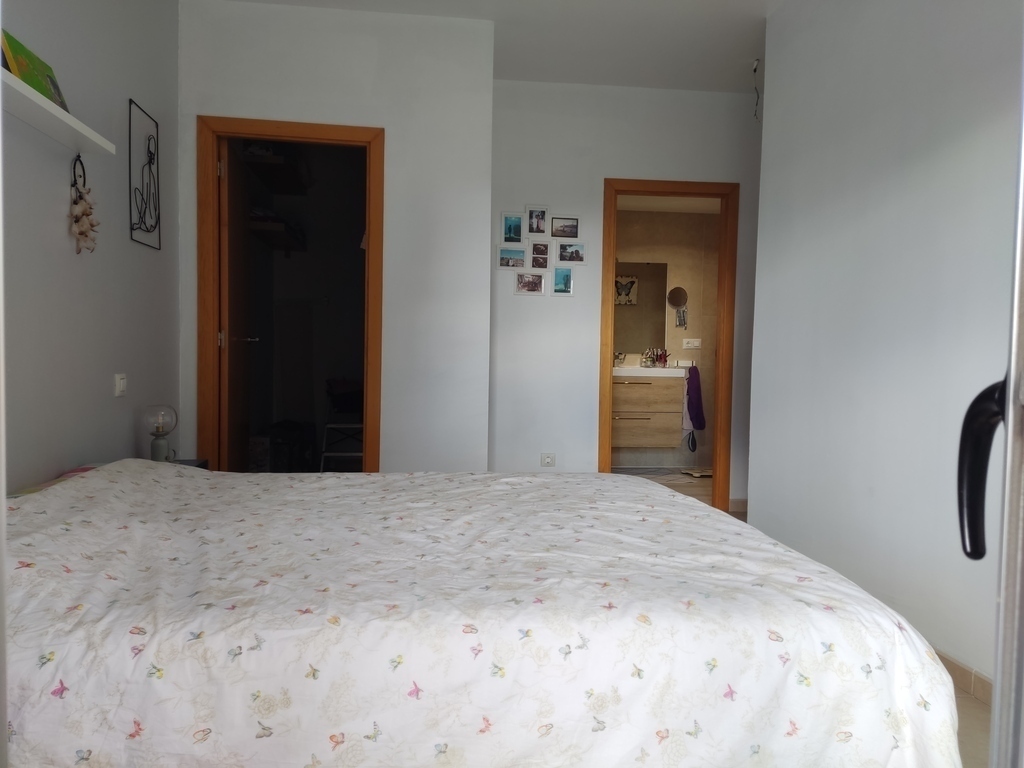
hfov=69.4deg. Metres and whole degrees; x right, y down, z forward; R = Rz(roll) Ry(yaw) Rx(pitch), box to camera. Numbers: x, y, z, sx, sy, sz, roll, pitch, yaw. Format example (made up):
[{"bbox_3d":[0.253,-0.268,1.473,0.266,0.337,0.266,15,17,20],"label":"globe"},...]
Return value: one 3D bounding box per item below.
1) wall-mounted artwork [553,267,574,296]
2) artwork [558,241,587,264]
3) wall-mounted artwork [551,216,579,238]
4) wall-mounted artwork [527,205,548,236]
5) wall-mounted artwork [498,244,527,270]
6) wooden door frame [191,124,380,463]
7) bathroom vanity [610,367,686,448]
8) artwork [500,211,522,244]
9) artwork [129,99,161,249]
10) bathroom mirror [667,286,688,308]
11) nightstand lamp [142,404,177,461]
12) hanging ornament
[{"bbox_3d":[0.309,-0.621,4.480,0.142,0.181,0.020,1,3,-8],"label":"wall-mounted artwork"},{"bbox_3d":[0.367,-0.792,4.464,0.178,0.146,0.022,1,3,-8],"label":"artwork"},{"bbox_3d":[0.317,-0.942,4.450,0.177,0.137,0.022,1,3,-8],"label":"wall-mounted artwork"},{"bbox_3d":[0.153,-0.976,4.425,0.137,0.191,0.022,1,3,-8],"label":"wall-mounted artwork"},{"bbox_3d":[-0.002,-0.761,4.430,0.179,0.144,0.020,1,3,-8],"label":"wall-mounted artwork"},{"bbox_3d":[-1.056,-0.208,3.576,0.850,2.058,0.118,1,3,-8],"label":"wooden door frame"},{"bbox_3d":[0.927,0.217,6.163,0.882,0.575,0.441,1,3,-8],"label":"bathroom vanity"},{"bbox_3d":[-0.001,-0.928,4.422,0.134,0.193,0.020,1,3,-8],"label":"artwork"},{"bbox_3d":[-1.480,-0.834,2.994,0.020,0.536,0.338,1,3,-8],"label":"artwork"},{"bbox_3d":[1.401,-0.731,6.252,0.189,0.185,0.030,1,3,-8],"label":"bathroom mirror"},{"bbox_3d":[-1.345,0.198,2.840,0.120,0.235,0.120,1,3,-8],"label":"nightstand lamp"},{"bbox_3d":[-1.370,-0.579,2.381,0.070,0.315,0.120,1,3,-8],"label":"hanging ornament"}]

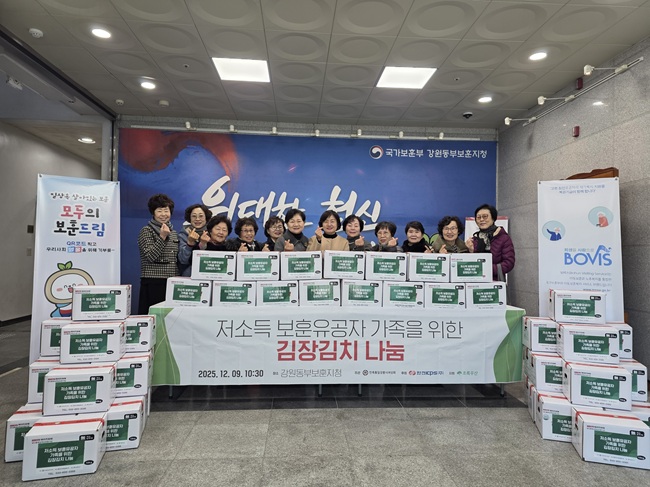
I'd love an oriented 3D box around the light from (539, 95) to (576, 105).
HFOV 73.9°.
[{"bbox_3d":[2.611,-1.638,4.875,0.360,0.100,0.110,1,-1,-3],"label":"light"}]

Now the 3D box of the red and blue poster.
[{"bbox_3d":[-0.224,-0.245,6.485,5.730,2.800,0.040,1,-1,-3],"label":"red and blue poster"}]

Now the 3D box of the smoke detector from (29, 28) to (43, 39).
[{"bbox_3d":[-2.653,-1.926,3.960,0.105,0.045,0.105,1,-1,-4],"label":"smoke detector"}]

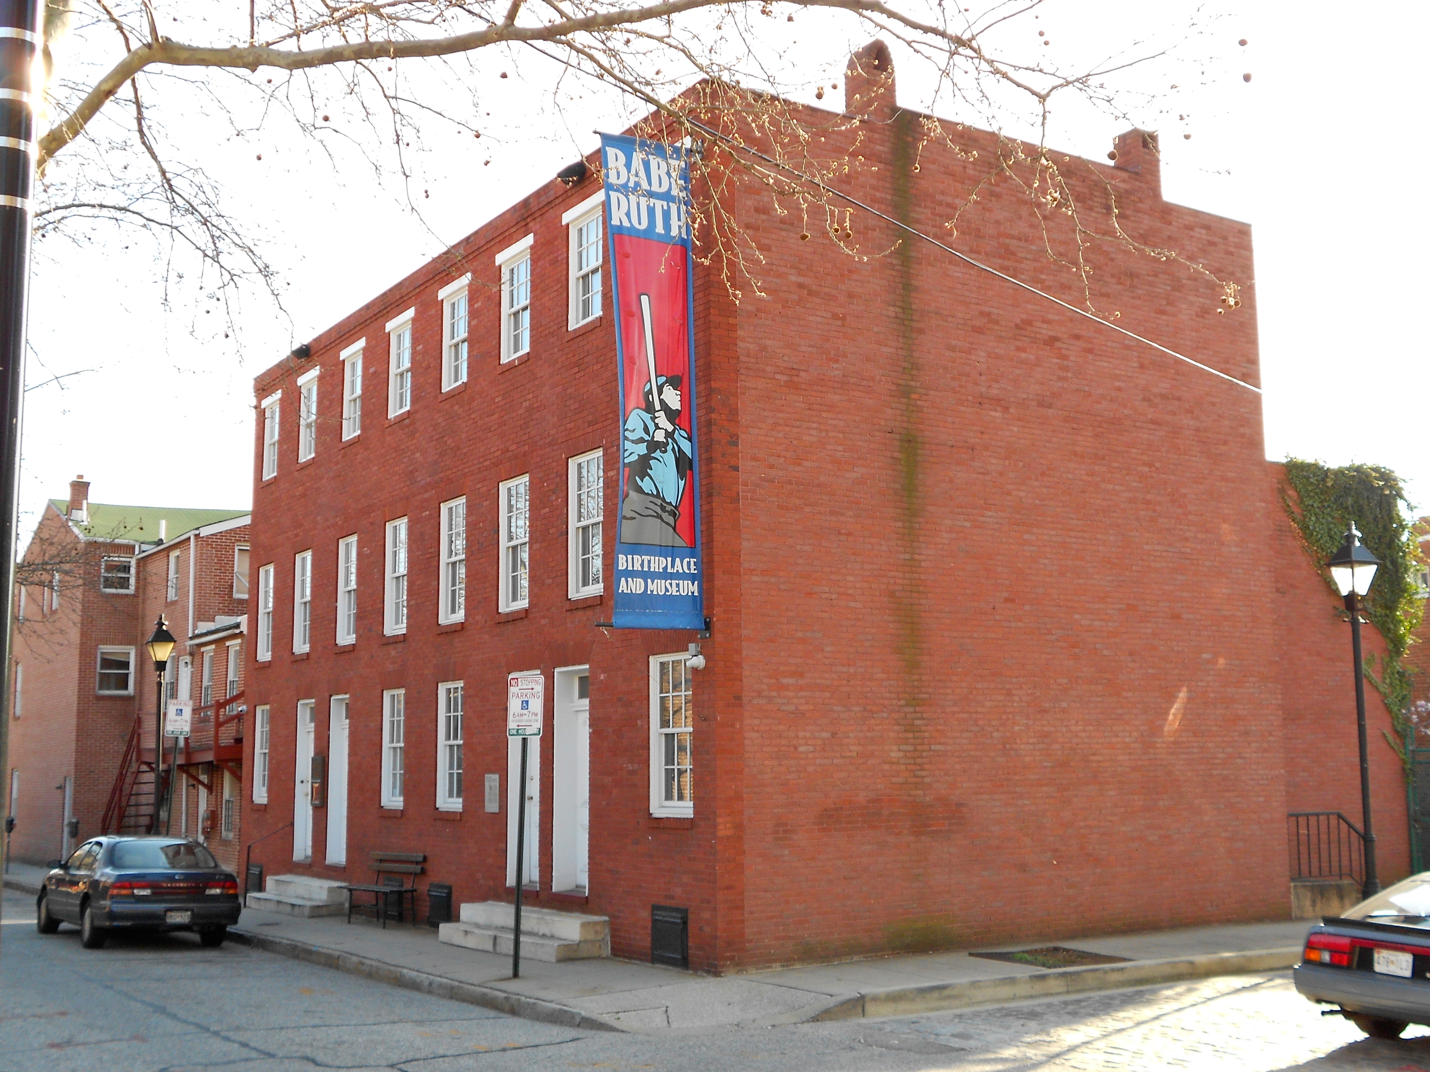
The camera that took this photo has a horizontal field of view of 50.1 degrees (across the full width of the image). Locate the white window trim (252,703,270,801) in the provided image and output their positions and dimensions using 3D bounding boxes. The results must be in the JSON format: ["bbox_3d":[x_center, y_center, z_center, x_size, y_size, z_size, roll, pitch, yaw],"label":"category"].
[{"bbox_3d":[-7.353,3.577,25.022,0.130,1.595,0.715,5,-10,-34],"label":"white window trim"}]

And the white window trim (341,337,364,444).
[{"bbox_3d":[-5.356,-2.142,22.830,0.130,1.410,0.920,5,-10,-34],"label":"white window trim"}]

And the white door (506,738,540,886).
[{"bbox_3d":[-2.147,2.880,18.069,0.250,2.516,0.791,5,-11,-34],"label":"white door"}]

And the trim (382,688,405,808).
[{"bbox_3d":[-4.266,2.863,20.578,0.130,1.595,0.750,5,-10,-34],"label":"trim"}]

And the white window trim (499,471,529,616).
[{"bbox_3d":[-2.362,0.106,18.398,0.150,1.610,0.790,5,-11,-34],"label":"white window trim"}]

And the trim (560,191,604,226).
[{"bbox_3d":[-1.512,-3.840,17.866,0.100,0.127,1.004,5,-11,-34],"label":"trim"}]

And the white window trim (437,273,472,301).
[{"bbox_3d":[-3.397,-3.261,19.998,0.080,0.140,0.995,5,-10,-34],"label":"white window trim"}]

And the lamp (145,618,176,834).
[{"bbox_3d":[-8.952,3.566,24.584,0.410,4.620,0.410,5,-10,-34],"label":"lamp"}]

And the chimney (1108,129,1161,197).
[{"bbox_3d":[5.431,-4.769,19.625,0.430,0.770,0.380,5,-11,-34],"label":"chimney"}]

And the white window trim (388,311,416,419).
[{"bbox_3d":[-4.460,-2.426,21.848,0.150,1.460,1.040,5,-11,-34],"label":"white window trim"}]

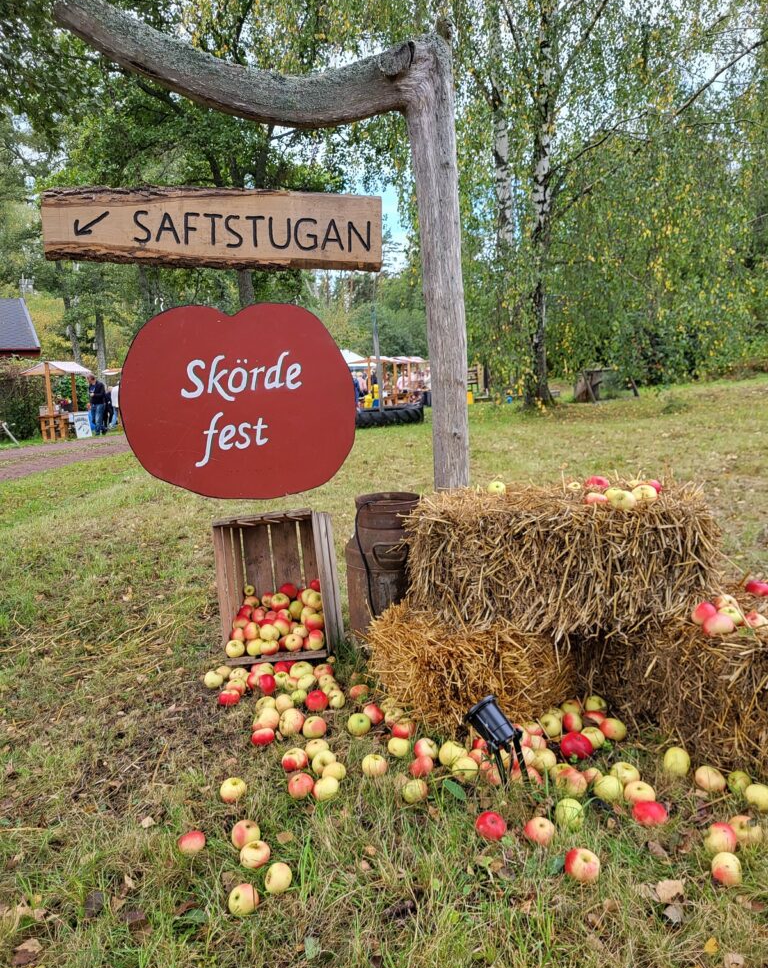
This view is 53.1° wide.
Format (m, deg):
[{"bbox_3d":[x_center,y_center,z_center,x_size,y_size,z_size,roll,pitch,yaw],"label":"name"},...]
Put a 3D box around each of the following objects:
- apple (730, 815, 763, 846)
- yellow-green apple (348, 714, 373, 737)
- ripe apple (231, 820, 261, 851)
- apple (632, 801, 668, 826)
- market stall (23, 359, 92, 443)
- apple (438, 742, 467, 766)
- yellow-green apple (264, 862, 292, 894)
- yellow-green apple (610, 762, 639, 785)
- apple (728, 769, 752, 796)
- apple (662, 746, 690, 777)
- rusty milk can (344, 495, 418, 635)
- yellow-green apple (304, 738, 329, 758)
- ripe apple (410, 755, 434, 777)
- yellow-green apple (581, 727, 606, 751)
[{"bbox_3d":[0.944,0.904,2.008,0.076,0.070,0.076,-3,9,0],"label":"apple"},{"bbox_3d":[-0.078,0.764,2.443,0.073,0.070,0.073,-2,8,0],"label":"yellow-green apple"},{"bbox_3d":[-0.386,0.977,2.144,0.077,0.071,0.077,-3,9,0],"label":"ripe apple"},{"bbox_3d":[0.666,0.824,1.926,0.072,0.065,0.072,0,9,0],"label":"apple"},{"bbox_3d":[-9.226,-2.353,21.800,1.220,2.200,1.950,-2,9,2],"label":"market stall"},{"bbox_3d":[0.211,0.831,2.371,0.081,0.075,0.081,-3,9,0],"label":"apple"},{"bbox_3d":[-0.263,0.985,1.922,0.062,0.069,0.069,21,0,-31],"label":"yellow-green apple"},{"bbox_3d":[0.670,0.806,2.138,0.070,0.064,0.070,0,9,0],"label":"yellow-green apple"},{"bbox_3d":[0.983,0.826,2.120,0.066,0.060,0.066,0,9,0],"label":"apple"},{"bbox_3d":[0.816,0.774,2.142,0.074,0.077,0.074,-2,8,0],"label":"apple"},{"bbox_3d":[0.022,0.361,3.331,0.386,0.631,0.386,-2,8,0],"label":"rusty milk can"},{"bbox_3d":[-0.209,0.825,2.399,0.070,0.063,0.070,0,9,0],"label":"yellow-green apple"},{"bbox_3d":[0.113,0.900,2.451,0.073,0.068,0.073,-3,9,0],"label":"ripe apple"},{"bbox_3d":[0.642,0.781,2.362,0.069,0.063,0.069,0,9,0],"label":"yellow-green apple"}]

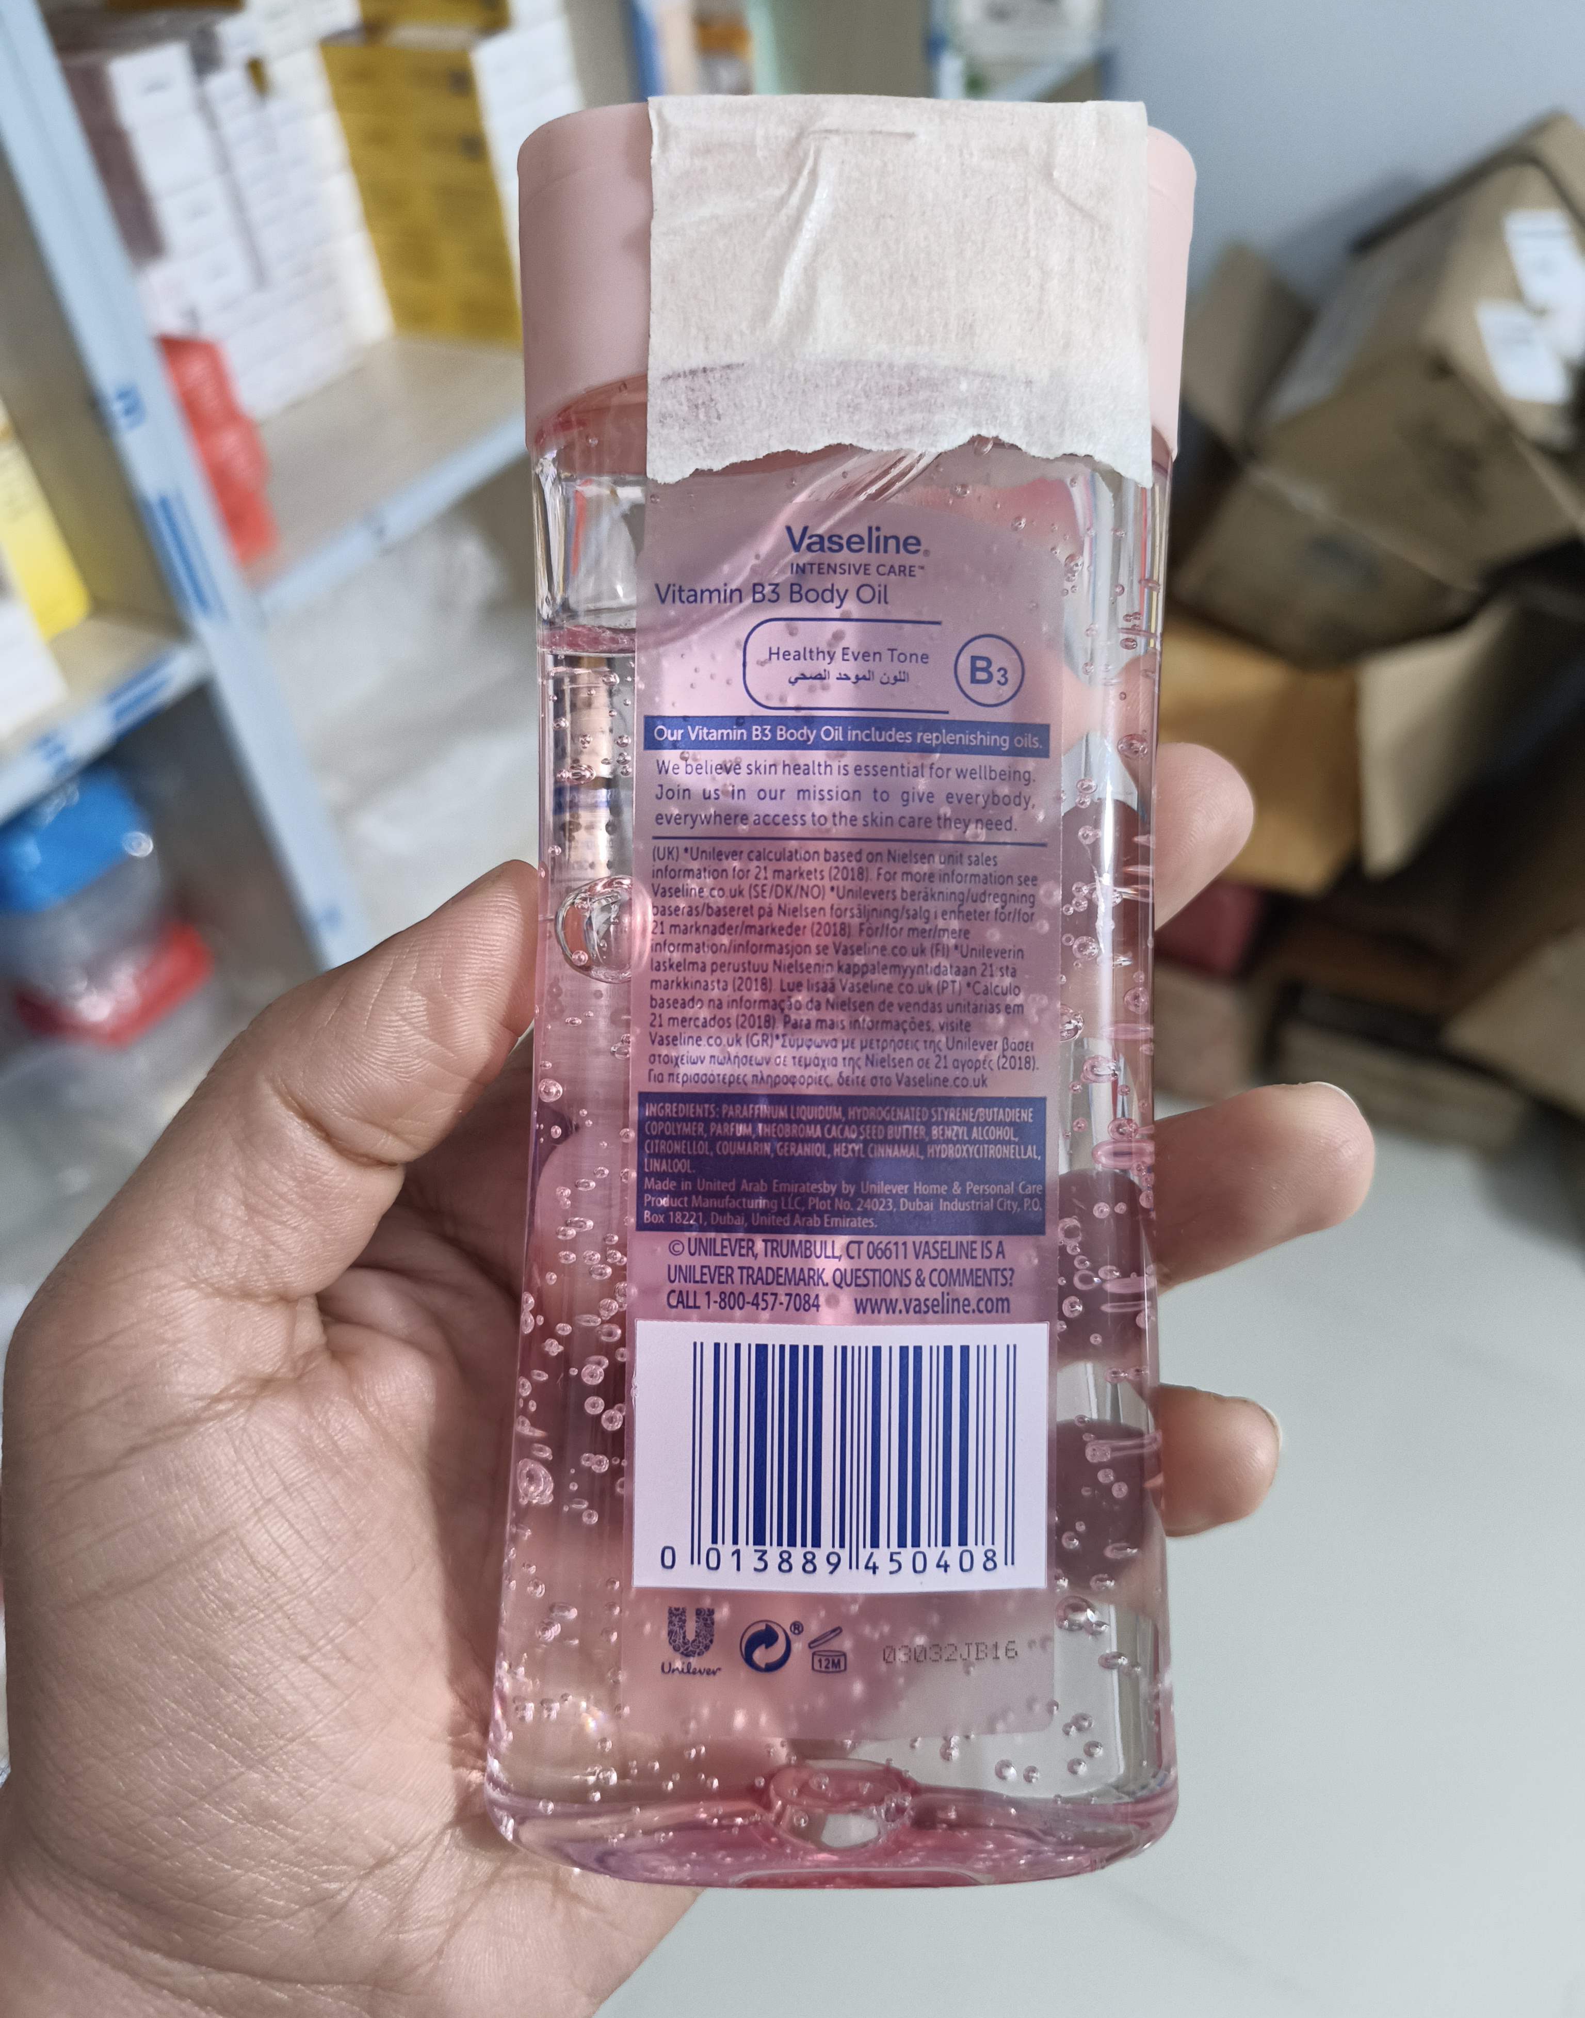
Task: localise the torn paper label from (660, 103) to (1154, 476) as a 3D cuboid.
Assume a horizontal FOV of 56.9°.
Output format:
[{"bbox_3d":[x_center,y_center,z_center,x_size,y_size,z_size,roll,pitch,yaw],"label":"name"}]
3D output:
[{"bbox_3d":[0.010,-0.068,0.138,0.048,0.009,0.036,1,88,-5],"label":"torn paper label"}]

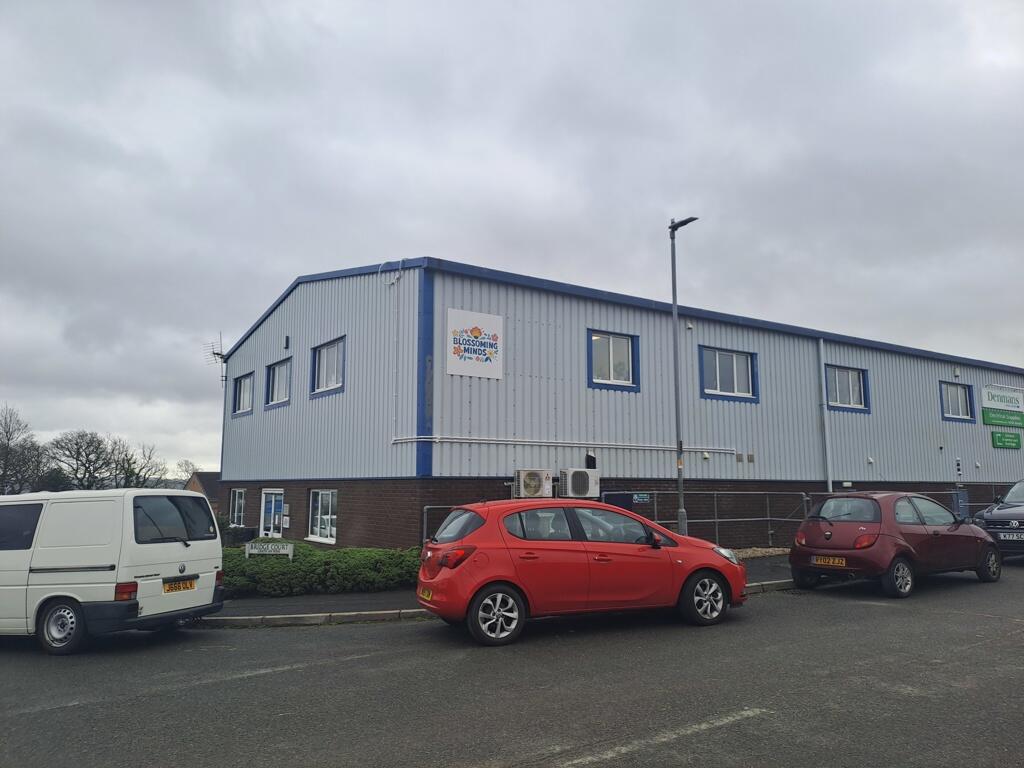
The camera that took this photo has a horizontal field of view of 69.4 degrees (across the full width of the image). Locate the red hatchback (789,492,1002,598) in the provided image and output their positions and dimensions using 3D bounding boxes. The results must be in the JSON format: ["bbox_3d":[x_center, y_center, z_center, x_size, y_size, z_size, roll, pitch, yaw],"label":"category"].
[{"bbox_3d":[5.830,2.325,11.180,3.620,1.400,1.660,5,-9,-33],"label":"red hatchback"}]

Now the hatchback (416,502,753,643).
[{"bbox_3d":[0.886,2.104,8.900,4.020,1.480,1.770,3,-8,-20],"label":"hatchback"}]

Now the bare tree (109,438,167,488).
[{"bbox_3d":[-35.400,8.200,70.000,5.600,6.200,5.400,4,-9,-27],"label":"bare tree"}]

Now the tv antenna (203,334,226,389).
[{"bbox_3d":[-8.980,-0.710,22.400,0.660,1.720,1.100,3,-8,-21],"label":"tv antenna"}]

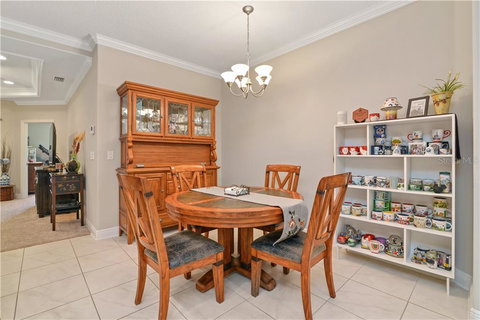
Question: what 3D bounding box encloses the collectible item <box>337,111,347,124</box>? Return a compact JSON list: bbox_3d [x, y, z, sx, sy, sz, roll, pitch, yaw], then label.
[{"bbox_3d":[1.190,-0.478,2.484,0.105,0.170,0.105,0,1,-43],"label":"collectible item"}]

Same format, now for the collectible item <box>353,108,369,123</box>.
[{"bbox_3d":[1.320,-0.479,2.331,0.060,0.172,0.157,0,1,-43],"label":"collectible item"}]

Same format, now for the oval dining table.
[{"bbox_3d":[-0.047,0.744,2.153,1.340,0.778,1.340,0,1,-43],"label":"oval dining table"}]

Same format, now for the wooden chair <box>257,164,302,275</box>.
[{"bbox_3d":[0.372,0.615,2.618,0.500,1.030,0.620,0,1,43],"label":"wooden chair"}]

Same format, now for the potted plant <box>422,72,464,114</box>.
[{"bbox_3d":[1.783,-0.570,1.867,0.240,0.365,0.260,0,1,-43],"label":"potted plant"}]

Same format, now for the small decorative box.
[{"bbox_3d":[-0.030,0.318,2.197,0.190,0.075,0.190,0,1,-43],"label":"small decorative box"}]

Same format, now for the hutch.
[{"bbox_3d":[-1.072,0.049,3.445,1.520,2.145,0.510,0,1,-43],"label":"hutch"}]

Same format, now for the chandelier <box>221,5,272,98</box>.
[{"bbox_3d":[0.086,-1.219,2.460,0.600,1.030,0.600,0,0,0],"label":"chandelier"}]

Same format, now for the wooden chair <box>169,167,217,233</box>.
[{"bbox_3d":[-0.443,0.614,2.573,0.500,1.030,0.620,0,1,-44],"label":"wooden chair"}]

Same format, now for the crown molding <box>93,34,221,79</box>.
[{"bbox_3d":[-1.183,-1.696,3.675,2.280,0.110,0.100,0,1,-43],"label":"crown molding"}]

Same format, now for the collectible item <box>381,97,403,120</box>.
[{"bbox_3d":[1.520,-0.508,2.132,0.183,0.235,0.183,0,1,-43],"label":"collectible item"}]

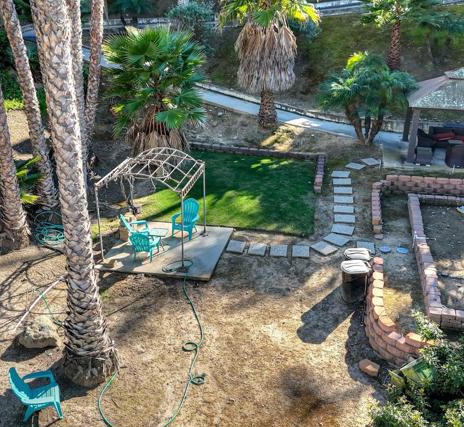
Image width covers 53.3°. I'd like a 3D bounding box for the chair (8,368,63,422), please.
[{"bbox_3d":[-3.408,3.047,7.971,0.800,0.900,0.730,-5,24,-13],"label":"chair"}]

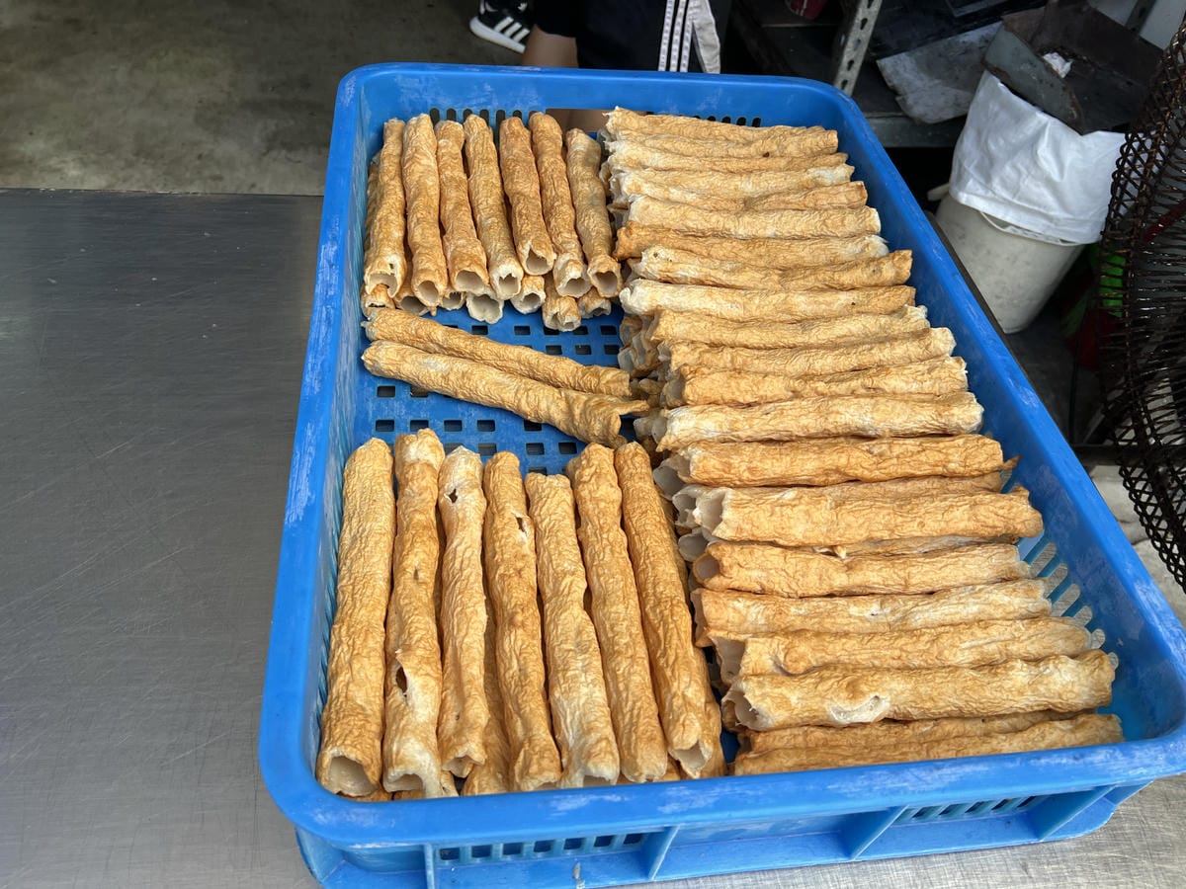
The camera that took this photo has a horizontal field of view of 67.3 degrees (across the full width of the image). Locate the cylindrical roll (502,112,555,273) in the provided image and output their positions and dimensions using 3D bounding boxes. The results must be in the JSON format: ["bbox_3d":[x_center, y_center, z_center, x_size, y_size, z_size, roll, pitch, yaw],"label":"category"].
[{"bbox_3d":[-0.055,-0.213,0.745,0.026,0.026,0.185,-2,51,-11],"label":"cylindrical roll"}]

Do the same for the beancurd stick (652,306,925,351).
[{"bbox_3d":[0.141,-0.083,0.638,0.205,0.026,0.026,-4,50,-11],"label":"beancurd stick"}]

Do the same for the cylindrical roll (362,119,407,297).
[{"bbox_3d":[-0.165,-0.196,0.718,0.027,0.027,0.200,0,51,-9],"label":"cylindrical roll"}]

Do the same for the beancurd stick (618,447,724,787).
[{"bbox_3d":[0.038,0.081,0.493,0.027,0.027,0.198,0,48,-9],"label":"beancurd stick"}]

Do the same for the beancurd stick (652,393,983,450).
[{"bbox_3d":[0.147,-0.014,0.573,0.212,0.028,0.029,-1,48,-10],"label":"beancurd stick"}]

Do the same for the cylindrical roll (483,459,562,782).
[{"bbox_3d":[-0.039,0.085,0.484,0.026,0.026,0.192,-3,50,-11],"label":"cylindrical roll"}]

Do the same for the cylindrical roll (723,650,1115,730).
[{"bbox_3d":[0.171,0.126,0.453,0.201,0.027,0.027,-1,50,-9],"label":"cylindrical roll"}]

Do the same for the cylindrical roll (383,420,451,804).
[{"bbox_3d":[-0.093,0.079,0.480,0.027,0.027,0.208,-1,48,-9],"label":"cylindrical roll"}]

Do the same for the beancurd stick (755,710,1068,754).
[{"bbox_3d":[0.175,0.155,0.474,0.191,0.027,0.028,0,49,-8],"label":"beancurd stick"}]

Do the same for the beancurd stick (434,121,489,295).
[{"bbox_3d":[-0.106,-0.196,0.710,0.027,0.027,0.206,-4,50,-11],"label":"beancurd stick"}]

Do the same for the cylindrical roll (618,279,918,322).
[{"bbox_3d":[0.131,-0.107,0.662,0.222,0.026,0.027,-2,49,-9],"label":"cylindrical roll"}]

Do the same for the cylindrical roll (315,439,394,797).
[{"bbox_3d":[-0.122,0.080,0.474,0.029,0.028,0.200,0,48,-9],"label":"cylindrical roll"}]

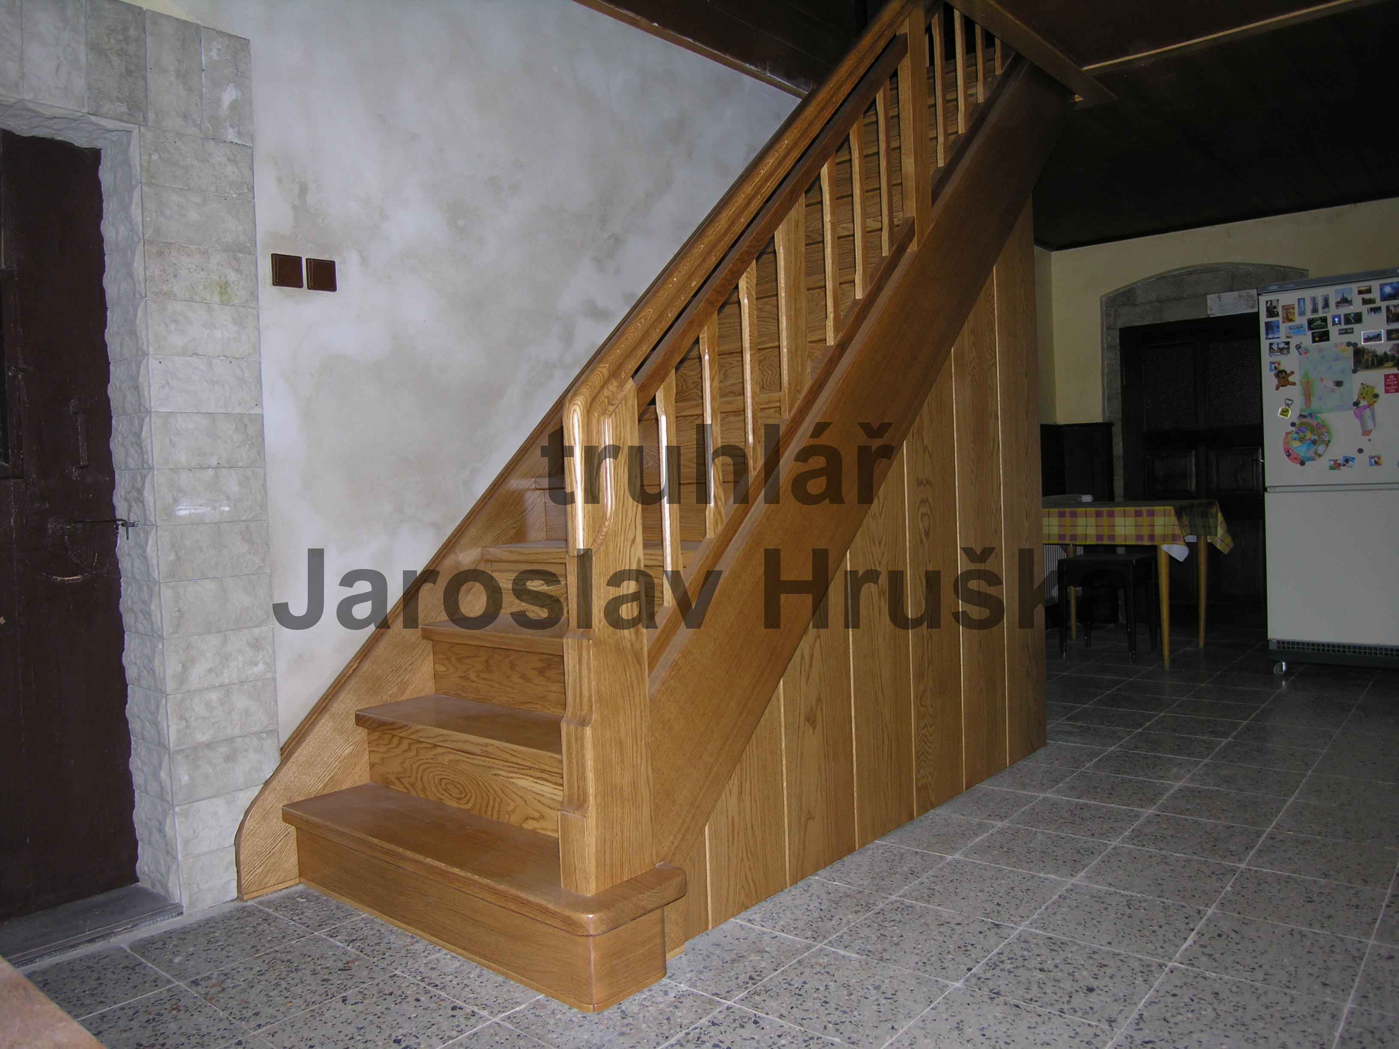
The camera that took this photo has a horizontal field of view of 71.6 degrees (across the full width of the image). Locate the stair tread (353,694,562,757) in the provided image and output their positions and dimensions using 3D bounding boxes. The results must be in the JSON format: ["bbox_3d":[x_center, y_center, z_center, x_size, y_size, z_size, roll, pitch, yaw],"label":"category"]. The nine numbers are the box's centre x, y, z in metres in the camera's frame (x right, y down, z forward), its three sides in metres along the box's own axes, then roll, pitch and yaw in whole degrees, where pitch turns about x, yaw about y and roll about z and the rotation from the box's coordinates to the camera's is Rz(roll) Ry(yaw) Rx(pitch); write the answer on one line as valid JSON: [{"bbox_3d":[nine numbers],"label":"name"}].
[{"bbox_3d":[-0.441,0.493,2.294,0.966,0.042,0.255,-1,2,40],"label":"stair tread"}]

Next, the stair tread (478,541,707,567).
[{"bbox_3d":[-0.197,0.076,2.623,0.961,0.037,0.246,-1,2,41],"label":"stair tread"}]

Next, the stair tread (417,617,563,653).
[{"bbox_3d":[-0.325,0.285,2.470,0.961,0.037,0.246,-1,2,41],"label":"stair tread"}]

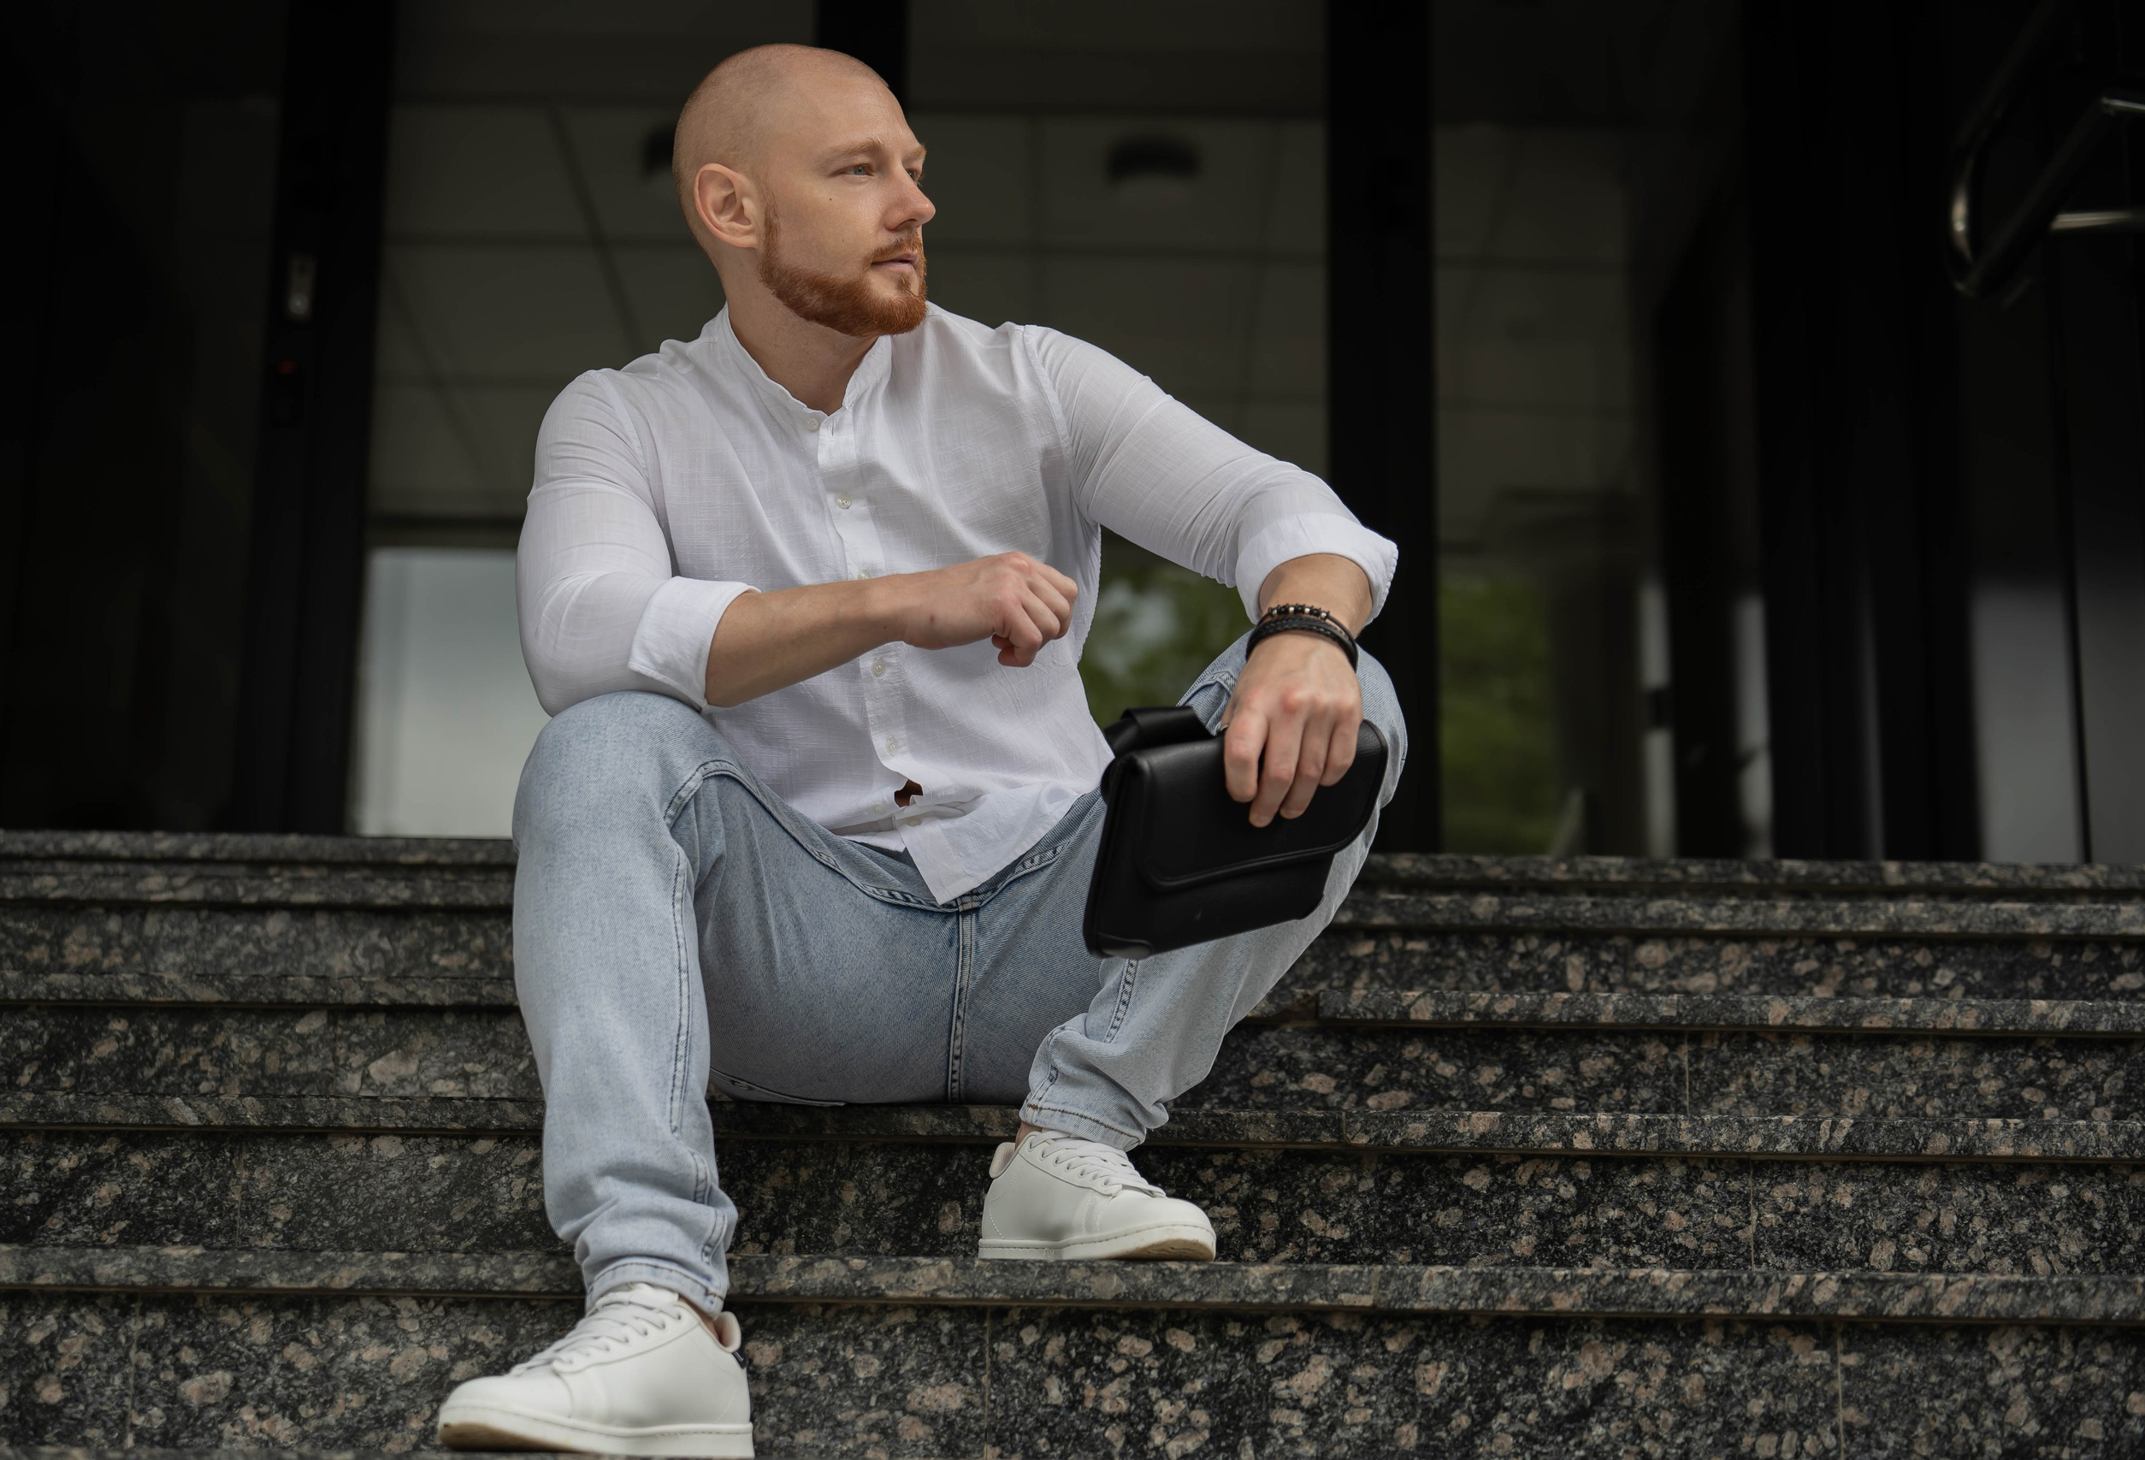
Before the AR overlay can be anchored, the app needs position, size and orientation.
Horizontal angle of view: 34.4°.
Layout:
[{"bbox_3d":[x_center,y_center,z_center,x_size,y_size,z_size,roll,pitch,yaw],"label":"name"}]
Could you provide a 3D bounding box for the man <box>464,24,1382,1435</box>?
[{"bbox_3d":[-0.078,-0.010,2.720,0.690,1.160,0.860,1,-14,-2],"label":"man"}]

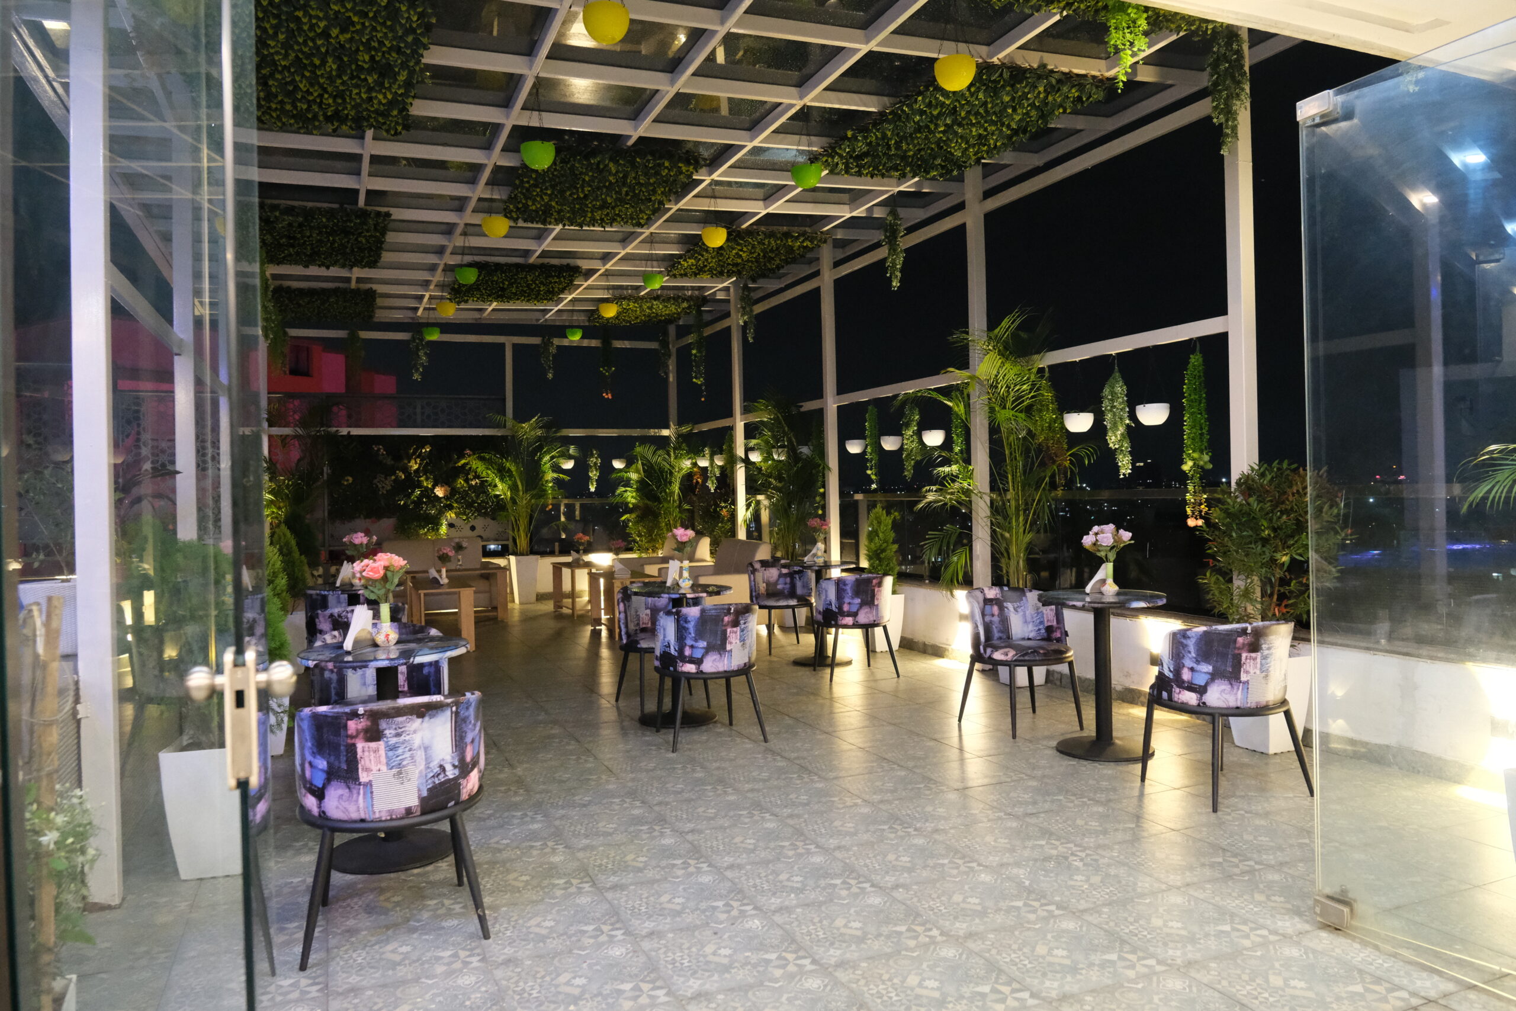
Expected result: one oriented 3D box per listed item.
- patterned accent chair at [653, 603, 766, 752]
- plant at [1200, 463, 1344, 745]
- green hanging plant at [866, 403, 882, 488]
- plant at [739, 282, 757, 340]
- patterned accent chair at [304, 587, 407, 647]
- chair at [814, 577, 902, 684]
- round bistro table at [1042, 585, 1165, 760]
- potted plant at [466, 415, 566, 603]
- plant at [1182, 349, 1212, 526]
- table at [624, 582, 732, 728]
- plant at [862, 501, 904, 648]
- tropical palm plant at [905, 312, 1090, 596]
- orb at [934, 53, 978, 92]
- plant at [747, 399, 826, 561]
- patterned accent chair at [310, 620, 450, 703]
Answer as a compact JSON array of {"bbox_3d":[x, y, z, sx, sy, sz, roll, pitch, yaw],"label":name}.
[{"bbox_3d":[-0.271,0.872,5.360,0.548,0.716,0.563,-2,0,-20],"label":"patterned accent chair"},{"bbox_3d":[2.415,0.470,4.819,0.660,1.360,0.660,-1,0,-23],"label":"plant"},{"bbox_3d":[1.014,-0.514,8.875,0.145,0.747,0.145,-1,0,0],"label":"green hanging plant"},{"bbox_3d":[-0.113,-2.177,11.300,0.190,0.680,0.190,-2,0,-23],"label":"plant"},{"bbox_3d":[-2.332,0.928,5.909,0.548,0.716,0.563,-2,0,-21],"label":"patterned accent chair"},{"bbox_3d":[0.675,0.838,7.177,0.548,0.716,0.563,-2,0,-15],"label":"chair"},{"bbox_3d":[1.643,0.796,4.817,0.590,0.742,0.590,-1,0,0],"label":"round bistro table"},{"bbox_3d":[-2.951,0.046,12.342,1.206,2.286,1.106,-2,1,-13],"label":"potted plant"},{"bbox_3d":[2.290,-0.355,5.274,0.146,0.926,0.143,-1,1,24],"label":"plant"},{"bbox_3d":[-0.443,0.833,5.683,0.590,0.746,0.590,-1,0,0],"label":"table"},{"bbox_3d":[0.985,0.579,8.155,0.300,1.170,0.300,-1,0,-23],"label":"plant"},{"bbox_3d":[1.564,-0.306,6.556,1.163,1.893,1.126,-1,1,13],"label":"tropical palm plant"},{"bbox_3d":[0.897,-1.968,4.597,0.192,0.136,0.192,-1,1,12],"label":"orb"},{"bbox_3d":[0.294,0.044,10.048,0.782,2.242,0.782,-2,0,0],"label":"plant"},{"bbox_3d":[-1.650,0.914,4.436,0.548,0.716,0.563,-2,0,-23],"label":"patterned accent chair"}]

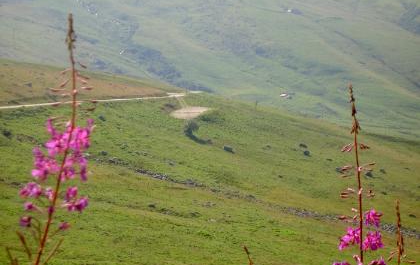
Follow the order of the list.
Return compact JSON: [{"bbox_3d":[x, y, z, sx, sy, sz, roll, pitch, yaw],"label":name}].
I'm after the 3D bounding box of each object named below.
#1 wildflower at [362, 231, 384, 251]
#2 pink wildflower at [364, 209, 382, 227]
[{"bbox_3d":[0.238,0.159,1.800,0.026,0.029,0.018,-5,8,-33],"label":"wildflower"},{"bbox_3d":[0.238,0.125,1.800,0.022,0.026,0.018,-6,9,-40],"label":"pink wildflower"}]

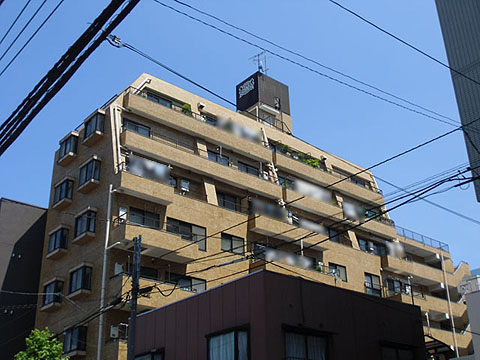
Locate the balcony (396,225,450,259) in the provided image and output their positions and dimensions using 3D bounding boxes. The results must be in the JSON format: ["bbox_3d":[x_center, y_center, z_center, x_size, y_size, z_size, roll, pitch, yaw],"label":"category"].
[{"bbox_3d":[12.735,4.578,46.956,6.400,1.020,1.070,20,-33,-36],"label":"balcony"}]

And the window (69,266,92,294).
[{"bbox_3d":[-7.612,4.867,31.123,0.462,1.122,1.373,19,-32,-35],"label":"window"}]

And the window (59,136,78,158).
[{"bbox_3d":[-9.672,-1.696,36.849,0.462,1.003,1.399,19,-32,-35],"label":"window"}]

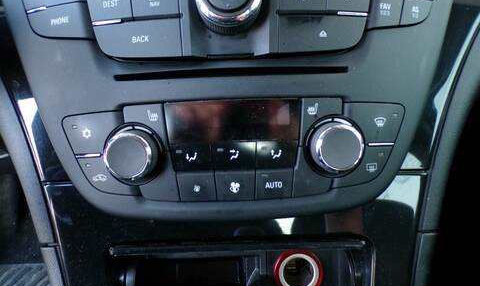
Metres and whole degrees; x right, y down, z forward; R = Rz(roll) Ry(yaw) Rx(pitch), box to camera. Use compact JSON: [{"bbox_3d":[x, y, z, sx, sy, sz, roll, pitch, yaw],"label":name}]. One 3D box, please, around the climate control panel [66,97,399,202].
[{"bbox_3d":[-0.004,0.005,0.192,0.195,0.060,0.035,-2,5,-1],"label":"climate control panel"}]

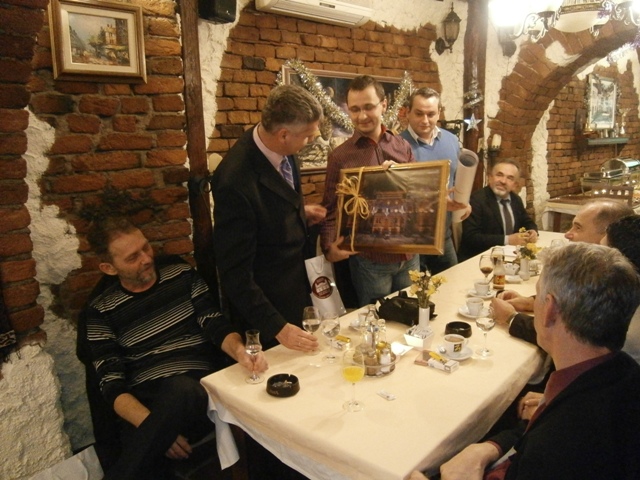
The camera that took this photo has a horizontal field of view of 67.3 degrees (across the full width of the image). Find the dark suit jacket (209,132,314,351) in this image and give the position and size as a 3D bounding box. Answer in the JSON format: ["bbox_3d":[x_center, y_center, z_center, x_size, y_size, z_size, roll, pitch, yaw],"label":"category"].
[{"bbox_3d":[-0.219,-0.010,1.900,0.430,0.810,0.490,5,13,31],"label":"dark suit jacket"}]

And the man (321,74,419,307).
[{"bbox_3d":[0.265,0.112,2.417,0.520,1.807,0.440,-3,11,-5],"label":"man"}]

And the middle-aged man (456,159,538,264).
[{"bbox_3d":[1.275,0.152,3.195,0.580,1.365,0.780,-6,12,-20],"label":"middle-aged man"}]

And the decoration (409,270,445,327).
[{"bbox_3d":[0.422,0.236,1.934,0.150,0.240,0.140,-2,11,0],"label":"decoration"}]

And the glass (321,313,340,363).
[{"bbox_3d":[0.036,0.335,1.678,0.067,0.170,0.067,-2,11,0],"label":"glass"}]

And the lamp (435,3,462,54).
[{"bbox_3d":[0.918,-1.505,3.420,0.160,0.365,0.220,-10,14,-35],"label":"lamp"}]

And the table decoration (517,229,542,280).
[{"bbox_3d":[1.097,0.092,2.550,0.135,0.245,0.130,-2,11,0],"label":"table decoration"}]

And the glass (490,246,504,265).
[{"bbox_3d":[0.964,0.120,2.600,0.077,0.178,0.077,-2,11,0],"label":"glass"}]

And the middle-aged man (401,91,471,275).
[{"bbox_3d":[0.645,0.032,2.815,0.550,1.785,0.420,-4,11,-11],"label":"middle-aged man"}]

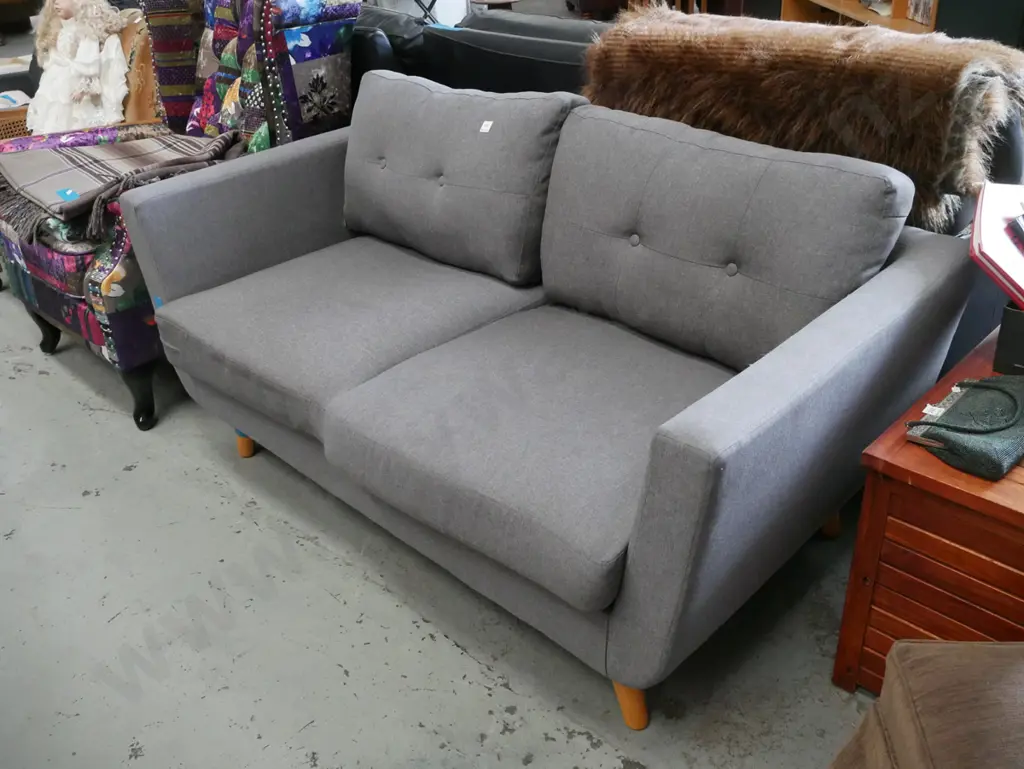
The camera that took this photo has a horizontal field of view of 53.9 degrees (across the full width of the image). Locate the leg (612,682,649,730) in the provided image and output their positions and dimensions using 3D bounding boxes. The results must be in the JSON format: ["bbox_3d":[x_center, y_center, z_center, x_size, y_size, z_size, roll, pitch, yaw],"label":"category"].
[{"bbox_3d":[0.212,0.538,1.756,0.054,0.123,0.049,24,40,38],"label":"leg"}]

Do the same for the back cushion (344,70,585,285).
[{"bbox_3d":[-0.121,-0.490,2.392,0.671,0.432,0.157,24,24,38],"label":"back cushion"}]

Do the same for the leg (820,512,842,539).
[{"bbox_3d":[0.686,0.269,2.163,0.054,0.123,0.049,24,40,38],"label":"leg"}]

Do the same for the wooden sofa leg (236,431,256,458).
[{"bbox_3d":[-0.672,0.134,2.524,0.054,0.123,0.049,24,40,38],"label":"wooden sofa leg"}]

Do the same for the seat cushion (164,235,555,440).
[{"bbox_3d":[-0.336,-0.144,2.312,0.668,0.120,0.679,24,40,38],"label":"seat cushion"}]

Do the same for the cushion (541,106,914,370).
[{"bbox_3d":[0.377,-0.271,1.972,0.681,0.443,0.160,24,24,38],"label":"cushion"}]

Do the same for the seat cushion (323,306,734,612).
[{"bbox_3d":[0.137,0.072,1.901,0.672,0.120,0.682,24,40,38],"label":"seat cushion"}]

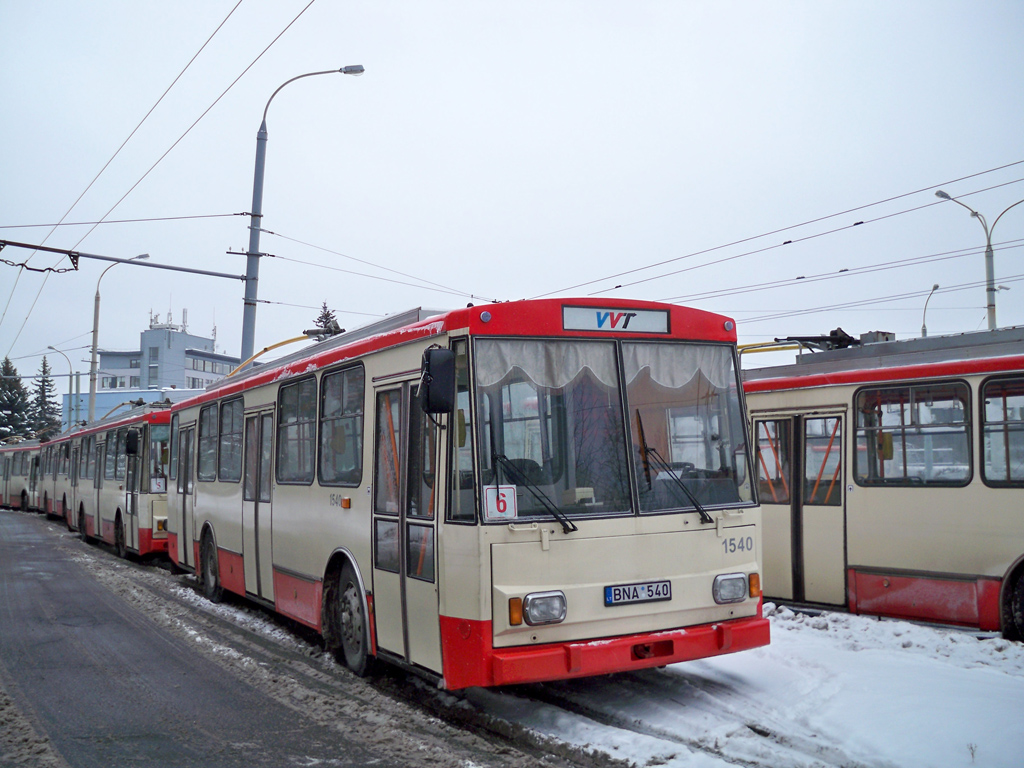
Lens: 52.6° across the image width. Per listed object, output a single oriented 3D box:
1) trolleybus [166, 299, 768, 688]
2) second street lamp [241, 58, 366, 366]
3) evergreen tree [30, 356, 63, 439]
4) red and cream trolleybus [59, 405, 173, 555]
[{"bbox_3d":[-1.758,1.123,12.142,2.520,3.200,11.360,1,-5,-28],"label":"trolleybus"},{"bbox_3d":[-5.283,-2.164,25.549,3.100,12.000,0.400,2,-5,-30],"label":"second street lamp"},{"bbox_3d":[-36.021,2.993,79.641,3.400,10.260,3.400,1,-4,-24],"label":"evergreen tree"},{"bbox_3d":[-8.206,2.170,23.879,2.520,3.200,11.340,1,-5,-30],"label":"red and cream trolleybus"}]

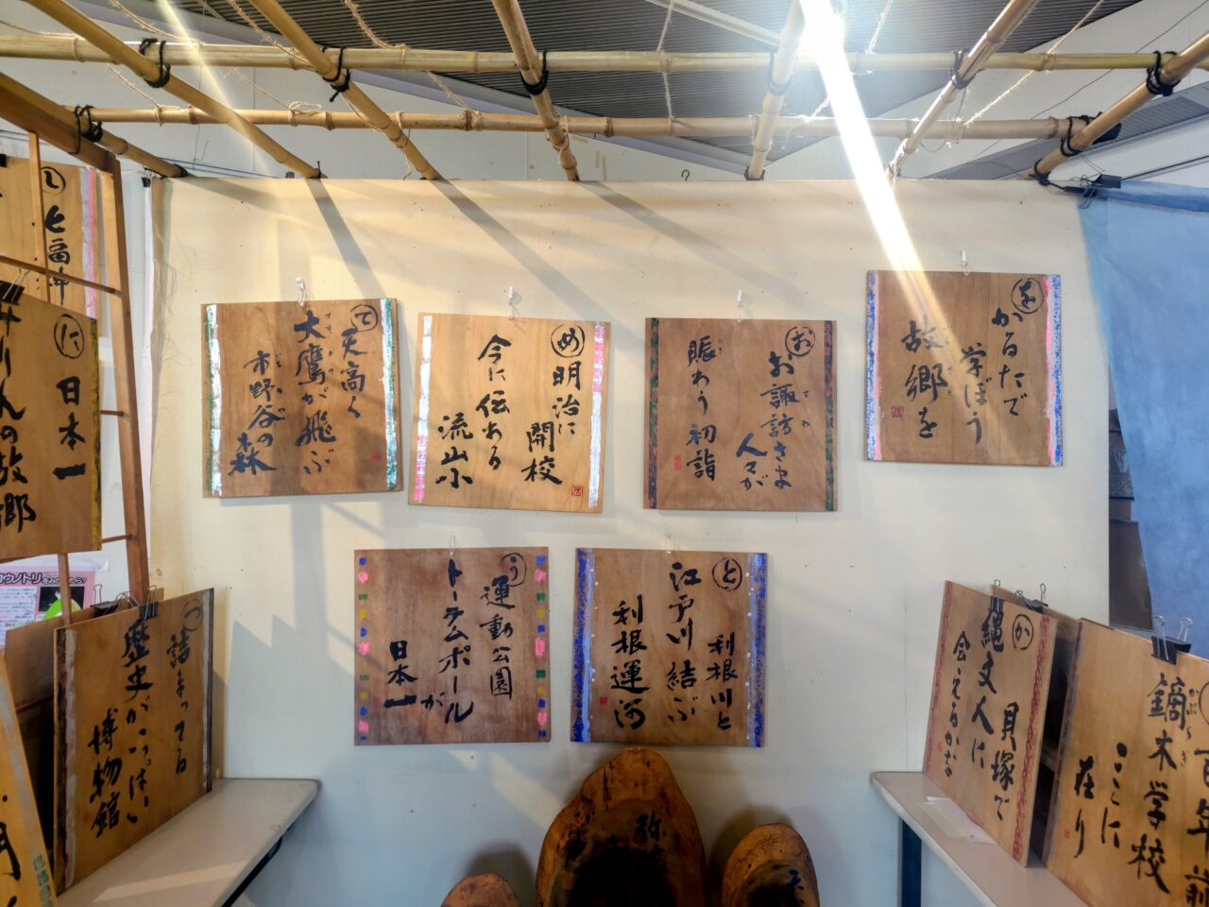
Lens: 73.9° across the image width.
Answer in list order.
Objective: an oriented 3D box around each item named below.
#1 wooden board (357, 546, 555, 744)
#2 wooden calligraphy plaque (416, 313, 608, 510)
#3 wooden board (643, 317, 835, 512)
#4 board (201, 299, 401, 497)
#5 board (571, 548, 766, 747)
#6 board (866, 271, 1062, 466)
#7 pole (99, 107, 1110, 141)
[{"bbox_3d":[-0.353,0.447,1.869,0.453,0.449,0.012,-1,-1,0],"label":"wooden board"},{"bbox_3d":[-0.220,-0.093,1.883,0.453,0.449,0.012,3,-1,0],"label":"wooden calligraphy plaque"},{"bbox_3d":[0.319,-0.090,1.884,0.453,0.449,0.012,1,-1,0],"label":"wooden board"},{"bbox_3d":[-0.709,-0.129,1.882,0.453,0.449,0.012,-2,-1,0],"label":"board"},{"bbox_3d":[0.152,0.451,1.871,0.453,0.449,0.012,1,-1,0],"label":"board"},{"bbox_3d":[0.842,-0.200,1.888,0.453,0.449,0.012,1,-1,0],"label":"board"},{"bbox_3d":[-0.013,-0.680,1.655,2.115,0.040,0.040,0,-1,-2],"label":"pole"}]

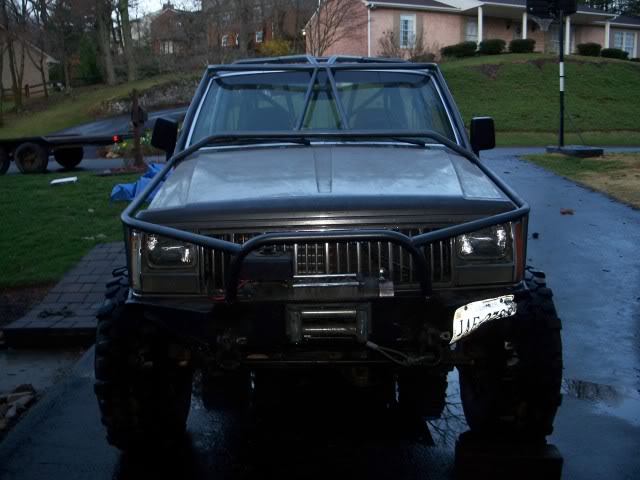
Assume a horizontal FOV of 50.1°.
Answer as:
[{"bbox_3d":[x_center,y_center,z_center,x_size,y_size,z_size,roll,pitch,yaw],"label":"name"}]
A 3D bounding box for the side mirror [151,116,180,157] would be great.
[{"bbox_3d":[-0.955,-0.629,4.200,0.150,0.235,0.100,8,12,7],"label":"side mirror"}]

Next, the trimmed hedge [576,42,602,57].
[{"bbox_3d":[15.955,-11.248,40.500,1.300,0.800,1.100,-8,12,-32],"label":"trimmed hedge"}]

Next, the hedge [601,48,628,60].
[{"bbox_3d":[17.878,-11.253,41.500,1.400,0.700,1.100,-8,12,-32],"label":"hedge"}]

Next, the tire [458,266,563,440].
[{"bbox_3d":[0.940,0.562,3.520,0.320,0.930,0.930,-1,12,0],"label":"tire"}]

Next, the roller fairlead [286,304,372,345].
[{"bbox_3d":[0.032,0.317,2.550,0.305,0.130,0.120,-1,12,0],"label":"roller fairlead"}]

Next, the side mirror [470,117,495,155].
[{"bbox_3d":[0.998,-0.638,4.200,0.145,0.225,0.100,-3,12,-8],"label":"side mirror"}]

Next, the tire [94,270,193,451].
[{"bbox_3d":[-0.830,0.578,3.480,0.320,0.930,0.930,-1,12,0],"label":"tire"}]

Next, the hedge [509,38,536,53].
[{"bbox_3d":[11.425,-10.929,38.500,1.350,0.800,1.100,-8,12,-32],"label":"hedge"}]

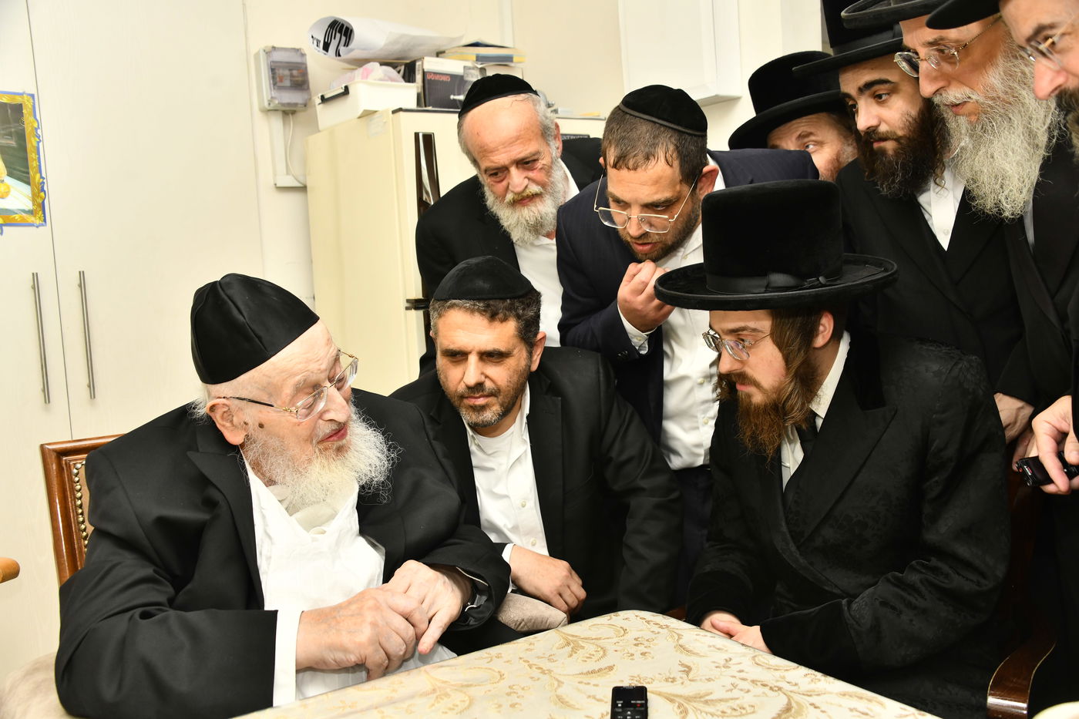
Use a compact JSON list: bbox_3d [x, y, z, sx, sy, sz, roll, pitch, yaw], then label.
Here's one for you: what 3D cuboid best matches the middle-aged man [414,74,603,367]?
[{"bbox_3d":[0.019,0.262,2.211,0.560,1.660,0.560,-2,6,10],"label":"middle-aged man"}]

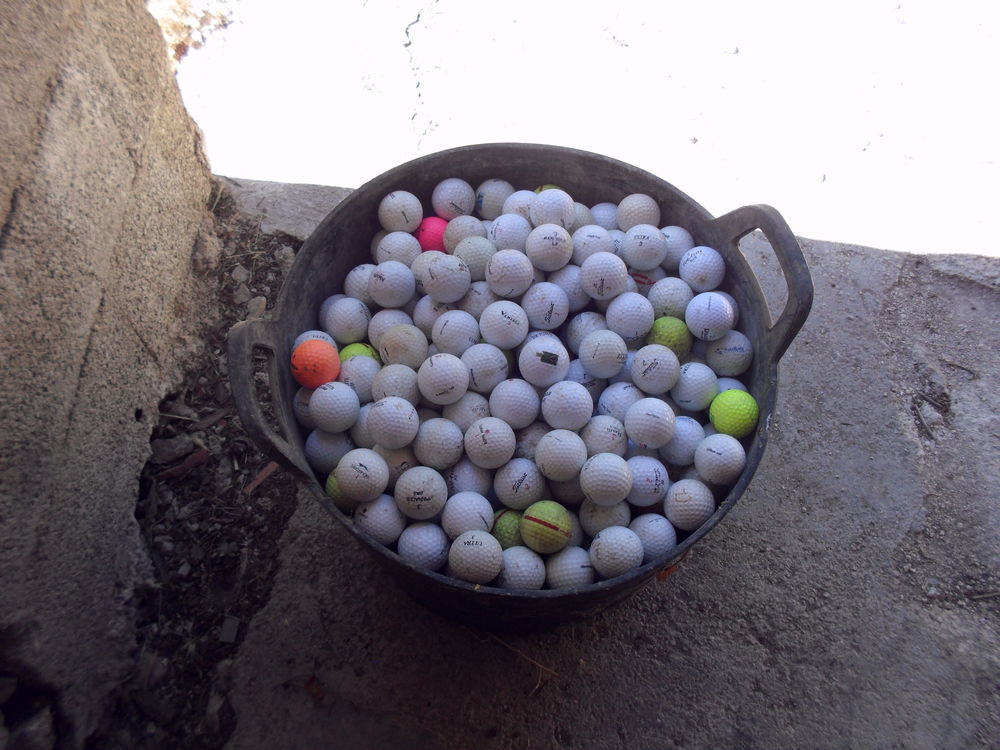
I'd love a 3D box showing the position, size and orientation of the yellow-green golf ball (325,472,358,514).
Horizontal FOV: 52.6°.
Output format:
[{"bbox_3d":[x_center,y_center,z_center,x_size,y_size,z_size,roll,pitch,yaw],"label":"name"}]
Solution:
[{"bbox_3d":[-0.127,0.098,0.867,0.043,0.043,0.043,0,64,-4],"label":"yellow-green golf ball"}]

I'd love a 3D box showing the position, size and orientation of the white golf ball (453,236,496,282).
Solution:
[{"bbox_3d":[-0.023,-0.108,0.943,0.043,0.043,0.043,0,62,-1],"label":"white golf ball"}]

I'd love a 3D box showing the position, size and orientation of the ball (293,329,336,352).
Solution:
[{"bbox_3d":[-0.172,-0.020,0.939,0.043,0.043,0.043,0,59,0],"label":"ball"}]

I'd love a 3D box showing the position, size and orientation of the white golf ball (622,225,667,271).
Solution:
[{"bbox_3d":[0.135,-0.120,0.946,0.043,0.043,0.043,2,64,-3],"label":"white golf ball"}]

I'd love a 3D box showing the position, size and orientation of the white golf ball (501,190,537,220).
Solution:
[{"bbox_3d":[0.024,-0.157,0.976,0.043,0.043,0.043,0,62,-1],"label":"white golf ball"}]

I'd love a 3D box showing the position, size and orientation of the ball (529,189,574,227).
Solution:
[{"bbox_3d":[0.049,-0.152,0.943,0.043,0.043,0.043,2,64,-3],"label":"ball"}]

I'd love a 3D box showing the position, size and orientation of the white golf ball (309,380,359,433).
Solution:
[{"bbox_3d":[-0.141,0.027,0.860,0.043,0.043,0.043,0,64,-4],"label":"white golf ball"}]

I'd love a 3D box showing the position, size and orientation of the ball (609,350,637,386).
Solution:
[{"bbox_3d":[0.121,0.000,0.936,0.043,0.043,0.043,2,64,-4],"label":"ball"}]

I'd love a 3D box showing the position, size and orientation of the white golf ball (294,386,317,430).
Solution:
[{"bbox_3d":[-0.168,0.028,0.928,0.043,0.043,0.043,2,64,-3],"label":"white golf ball"}]

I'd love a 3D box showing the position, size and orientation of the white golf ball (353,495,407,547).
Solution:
[{"bbox_3d":[-0.100,0.120,0.839,0.043,0.043,0.043,1,64,-2],"label":"white golf ball"}]

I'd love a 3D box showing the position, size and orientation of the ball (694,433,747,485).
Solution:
[{"bbox_3d":[0.187,0.072,0.860,0.043,0.043,0.043,2,64,-4],"label":"ball"}]

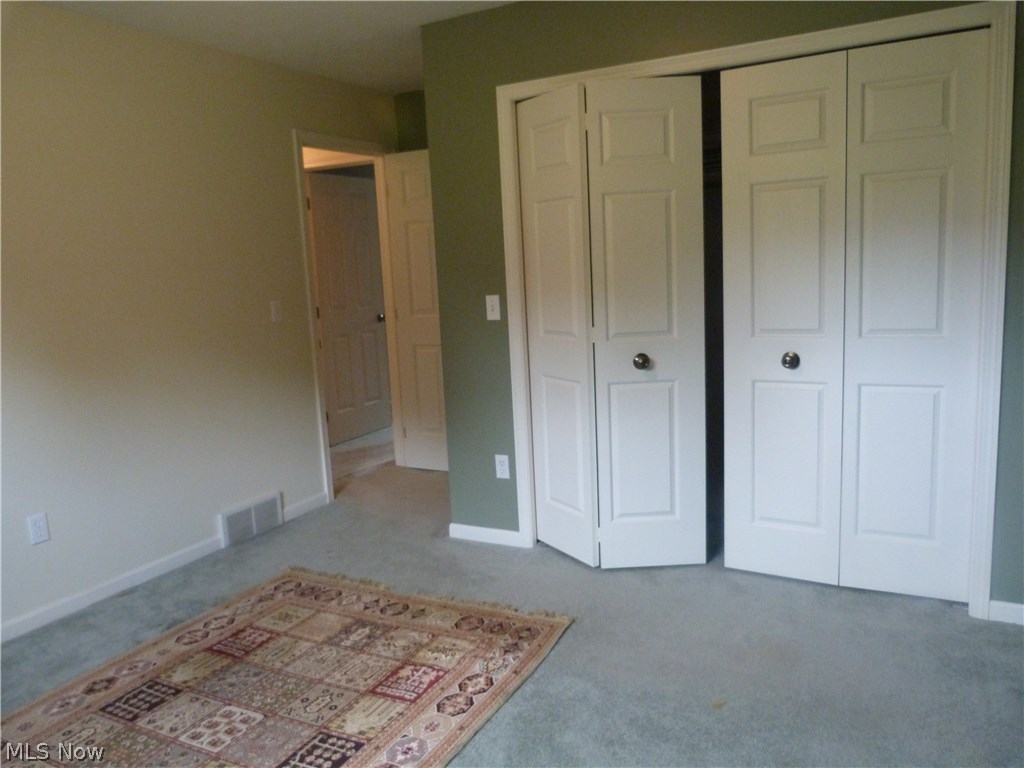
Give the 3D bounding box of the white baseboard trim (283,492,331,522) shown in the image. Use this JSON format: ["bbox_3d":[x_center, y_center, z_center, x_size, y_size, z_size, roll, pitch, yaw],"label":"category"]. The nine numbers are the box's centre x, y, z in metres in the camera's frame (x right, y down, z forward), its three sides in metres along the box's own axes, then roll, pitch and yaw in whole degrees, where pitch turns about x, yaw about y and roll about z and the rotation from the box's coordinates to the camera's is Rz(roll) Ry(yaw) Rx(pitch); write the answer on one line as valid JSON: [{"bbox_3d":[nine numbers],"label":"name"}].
[{"bbox_3d":[-1.180,0.708,4.268,0.016,0.072,0.370,2,10,30],"label":"white baseboard trim"}]

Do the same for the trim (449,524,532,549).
[{"bbox_3d":[-0.103,0.746,3.640,0.440,0.076,0.016,1,10,26],"label":"trim"}]

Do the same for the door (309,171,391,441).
[{"bbox_3d":[-1.287,-0.588,5.961,0.040,2.070,0.790,2,10,30],"label":"door"}]

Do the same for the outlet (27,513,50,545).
[{"bbox_3d":[-1.900,0.581,2.975,0.010,0.115,0.071,2,10,30],"label":"outlet"}]

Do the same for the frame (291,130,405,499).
[{"bbox_3d":[-0.997,-0.409,4.633,0.150,2.150,0.810,2,10,30],"label":"frame"}]

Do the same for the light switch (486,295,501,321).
[{"bbox_3d":[-0.088,-0.352,3.435,0.071,0.115,0.010,1,10,26],"label":"light switch"}]

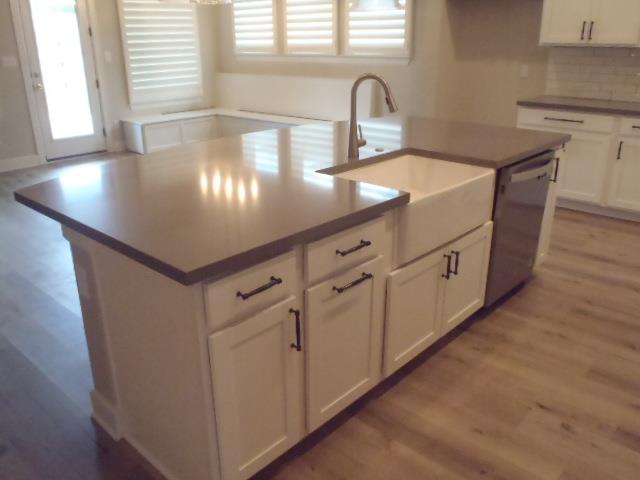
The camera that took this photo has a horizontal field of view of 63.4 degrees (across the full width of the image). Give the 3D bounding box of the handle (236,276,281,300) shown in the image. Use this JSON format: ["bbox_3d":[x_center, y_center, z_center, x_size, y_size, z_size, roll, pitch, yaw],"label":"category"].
[{"bbox_3d":[-0.171,0.139,1.505,0.036,0.017,0.144,17,27,41],"label":"handle"}]

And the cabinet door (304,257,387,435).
[{"bbox_3d":[0.099,0.377,1.918,0.025,0.566,0.418,17,27,40],"label":"cabinet door"}]

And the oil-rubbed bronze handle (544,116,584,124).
[{"bbox_3d":[2.082,-1.020,4.420,0.310,0.016,0.036,14,25,36],"label":"oil-rubbed bronze handle"}]

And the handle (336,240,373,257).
[{"bbox_3d":[0.123,0.028,1.793,0.036,0.016,0.147,17,27,41],"label":"handle"}]

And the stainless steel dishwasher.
[{"bbox_3d":[0.890,-0.124,3.032,0.598,0.771,0.592,17,27,41],"label":"stainless steel dishwasher"}]

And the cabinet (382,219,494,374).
[{"bbox_3d":[0.356,0.171,2.586,0.598,0.472,0.891,17,27,41],"label":"cabinet"}]

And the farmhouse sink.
[{"bbox_3d":[0.392,-0.175,2.436,0.534,0.256,0.820,17,27,41],"label":"farmhouse sink"}]

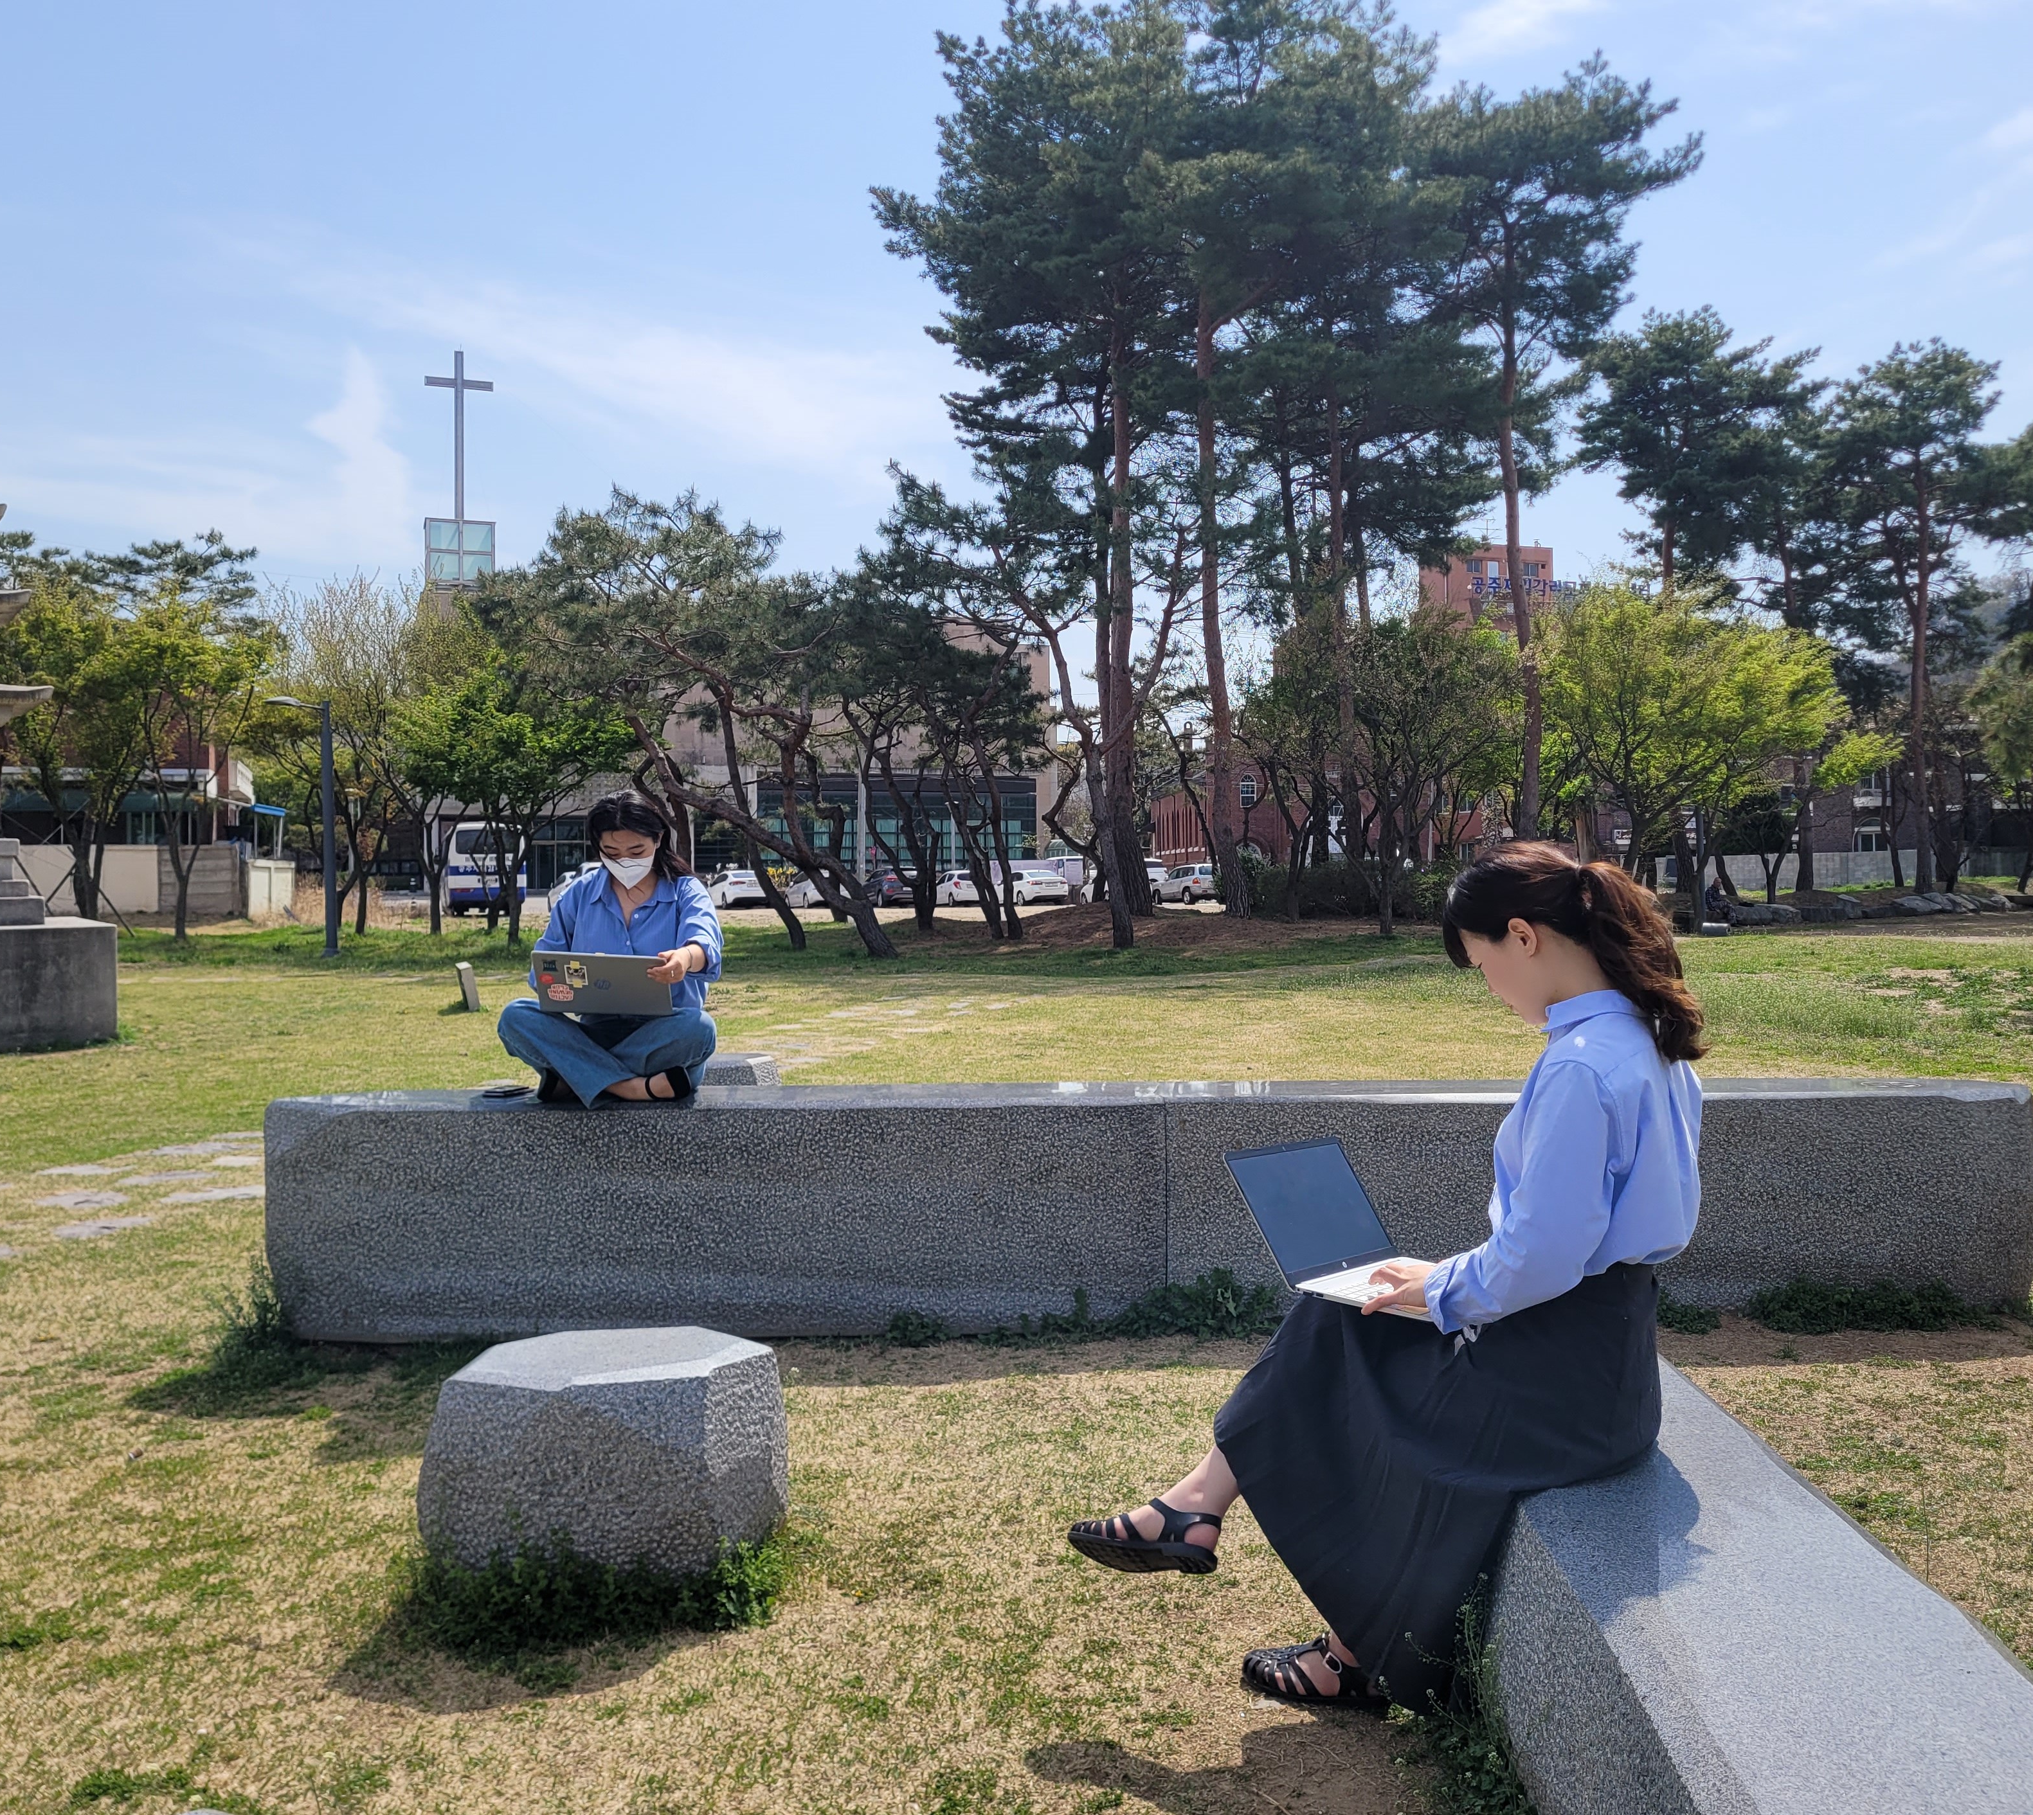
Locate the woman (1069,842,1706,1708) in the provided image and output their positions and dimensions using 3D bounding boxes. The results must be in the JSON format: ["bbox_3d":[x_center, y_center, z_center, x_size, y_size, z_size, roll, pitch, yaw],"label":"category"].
[{"bbox_3d":[0.490,0.506,2.540,0.880,1.190,0.460,1,1,28],"label":"woman"}]

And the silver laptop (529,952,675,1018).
[{"bbox_3d":[-1.043,0.186,4.604,0.332,0.170,0.380,0,1,-6],"label":"silver laptop"}]

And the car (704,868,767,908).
[{"bbox_3d":[-11.124,-0.725,73.000,1.820,1.450,4.650,0,1,-18],"label":"car"}]

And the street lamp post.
[{"bbox_3d":[-10.588,-1.195,26.982,1.040,3.850,0.280,0,1,0],"label":"street lamp post"}]

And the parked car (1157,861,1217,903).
[{"bbox_3d":[7.697,-1.026,79.995,1.830,1.720,4.500,-1,1,-25],"label":"parked car"}]

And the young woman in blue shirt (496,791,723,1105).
[{"bbox_3d":[-1.058,0.099,4.743,0.570,0.800,0.620,0,1,-6],"label":"young woman in blue shirt"}]

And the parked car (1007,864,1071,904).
[{"bbox_3d":[0.921,-0.850,76.998,1.840,1.460,4.750,0,1,-16],"label":"parked car"}]

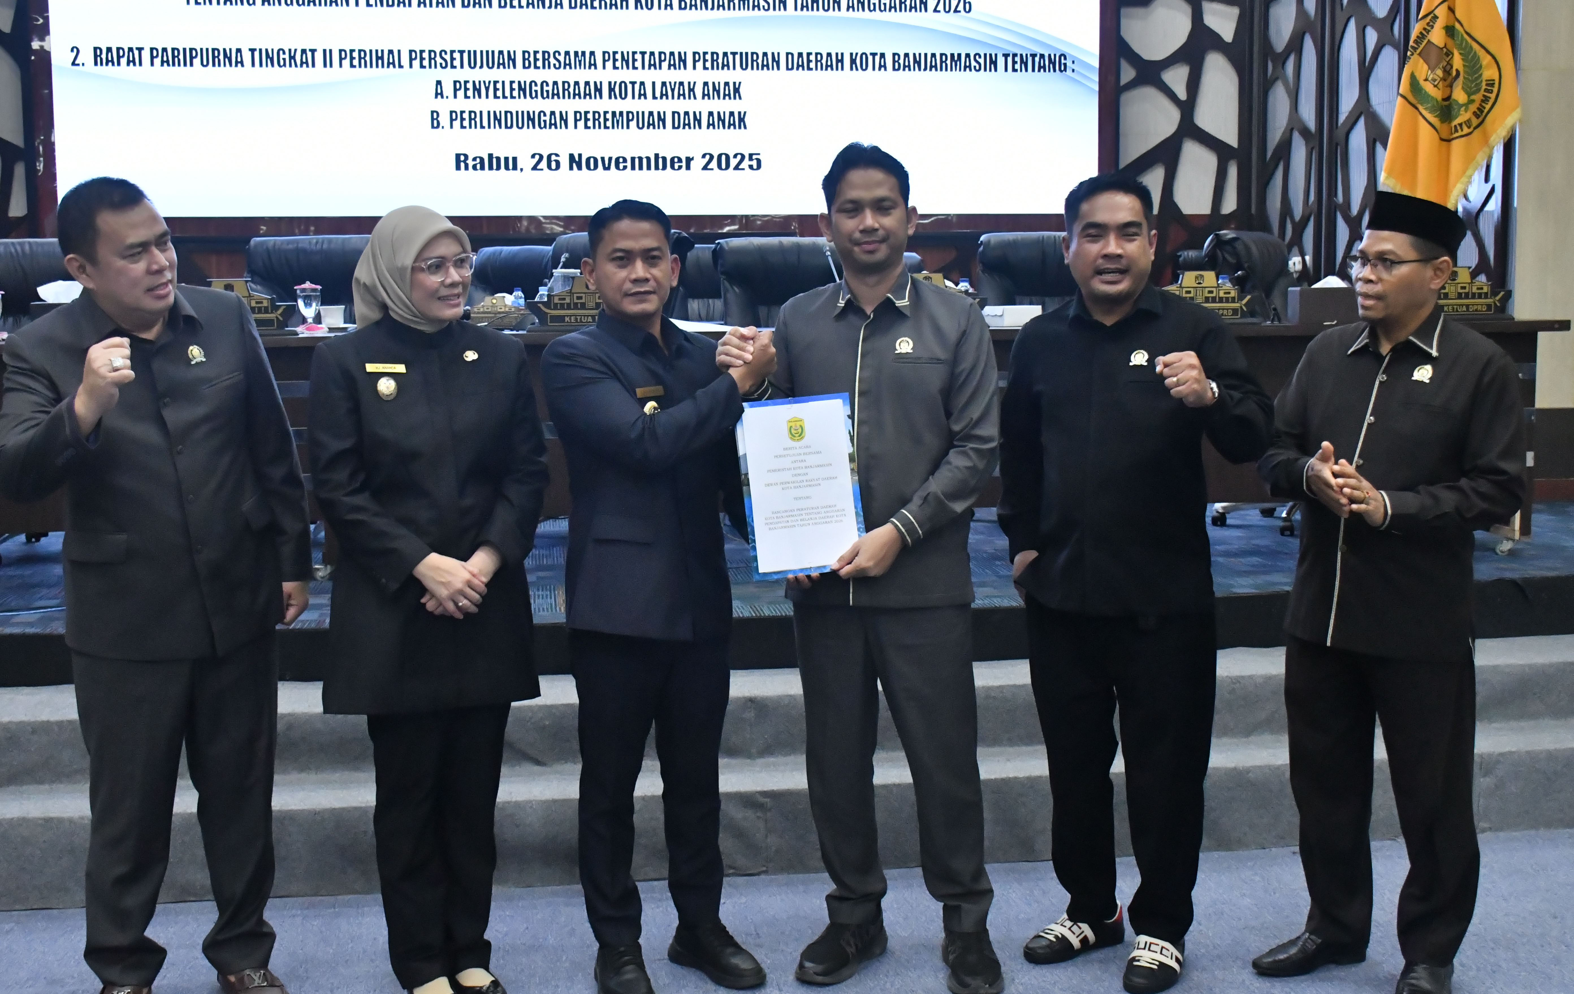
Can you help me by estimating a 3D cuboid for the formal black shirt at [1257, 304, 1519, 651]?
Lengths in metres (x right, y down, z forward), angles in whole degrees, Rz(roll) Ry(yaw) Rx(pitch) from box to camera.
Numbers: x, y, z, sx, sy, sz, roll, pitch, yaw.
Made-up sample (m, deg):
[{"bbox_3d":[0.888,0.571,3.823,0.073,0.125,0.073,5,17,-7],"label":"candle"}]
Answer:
[{"bbox_3d":[1.221,-0.019,3.536,0.500,0.709,0.430,5,8,43],"label":"formal black shirt"}]

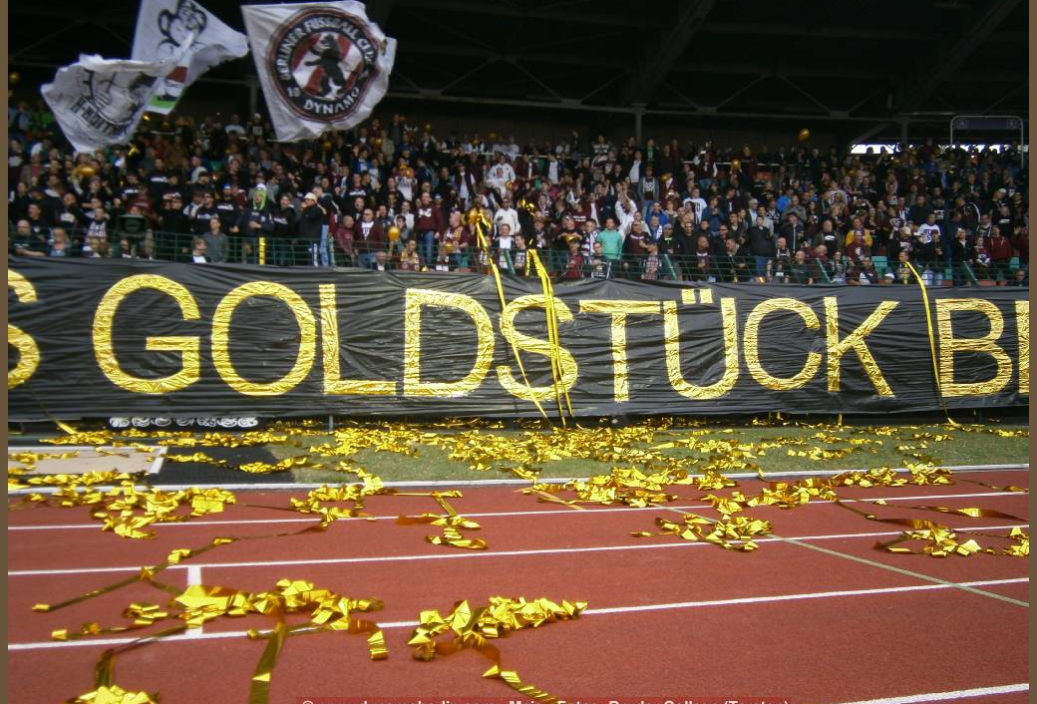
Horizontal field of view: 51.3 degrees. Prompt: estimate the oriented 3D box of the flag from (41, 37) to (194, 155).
[{"bbox_3d":[-6.463,-4.119,17.400,2.300,1.800,0.800,0,0,-17],"label":"flag"}]

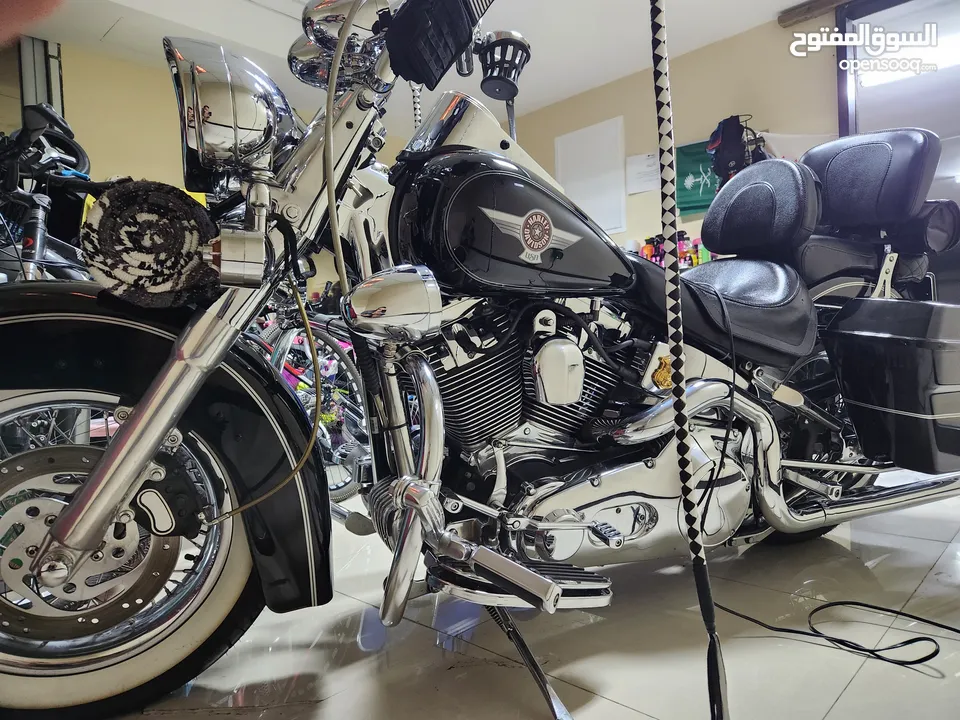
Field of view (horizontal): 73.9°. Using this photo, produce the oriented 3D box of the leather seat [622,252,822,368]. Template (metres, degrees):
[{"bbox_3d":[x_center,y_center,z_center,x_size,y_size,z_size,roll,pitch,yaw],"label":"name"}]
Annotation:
[{"bbox_3d":[0.506,-0.125,1.432,0.530,0.205,0.360,0,10,-27],"label":"leather seat"}]

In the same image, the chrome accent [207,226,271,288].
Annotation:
[{"bbox_3d":[-0.311,-0.131,0.822,0.075,0.075,0.075,-2,11,-23],"label":"chrome accent"}]

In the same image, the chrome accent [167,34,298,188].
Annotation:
[{"bbox_3d":[-0.360,-0.343,0.938,0.185,0.200,0.195,0,10,-24],"label":"chrome accent"}]

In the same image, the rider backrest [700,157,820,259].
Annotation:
[{"bbox_3d":[0.662,-0.345,1.470,0.090,0.235,0.280,14,3,-29],"label":"rider backrest"}]

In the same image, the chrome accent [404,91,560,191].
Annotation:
[{"bbox_3d":[0.011,-0.370,1.126,0.340,0.140,0.150,4,8,-28],"label":"chrome accent"}]

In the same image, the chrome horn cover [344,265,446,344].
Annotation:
[{"bbox_3d":[-0.134,-0.086,0.935,0.130,0.108,0.108,-2,11,-27],"label":"chrome horn cover"}]

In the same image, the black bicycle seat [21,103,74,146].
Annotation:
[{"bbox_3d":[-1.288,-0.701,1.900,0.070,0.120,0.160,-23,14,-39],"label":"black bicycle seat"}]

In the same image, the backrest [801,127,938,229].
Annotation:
[{"bbox_3d":[0.998,-0.459,1.628,0.095,0.230,0.320,13,4,-29],"label":"backrest"}]

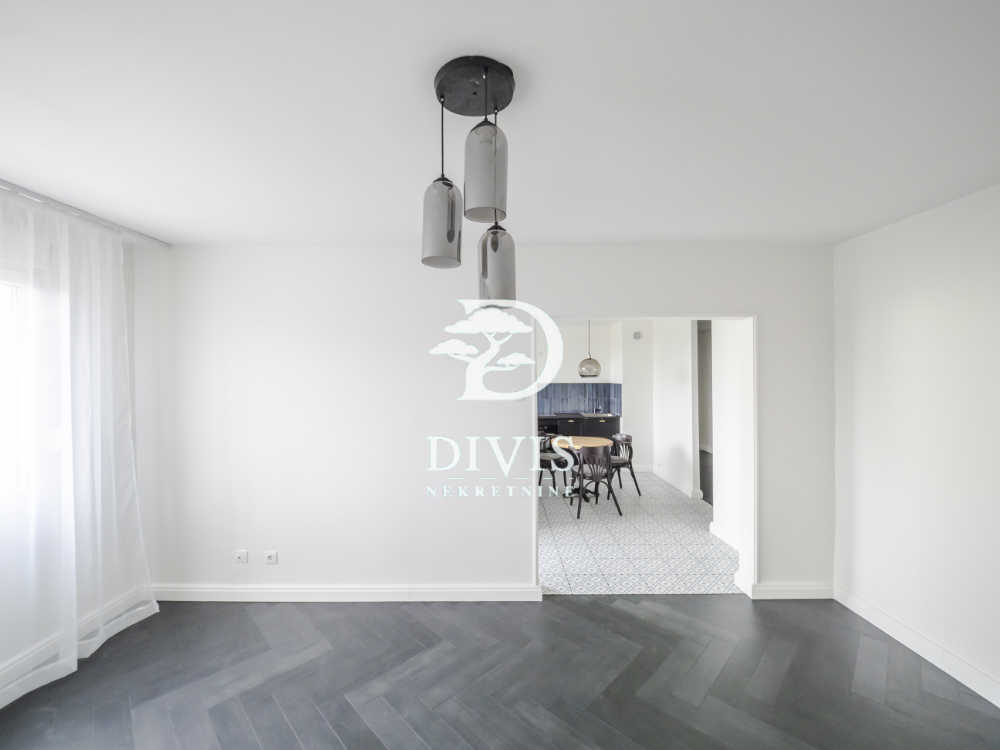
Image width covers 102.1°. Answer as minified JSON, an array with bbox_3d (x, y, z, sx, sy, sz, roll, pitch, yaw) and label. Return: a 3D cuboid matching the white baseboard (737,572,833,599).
[{"bbox_3d":[2.133,1.577,3.045,0.597,0.117,0.200,0,0,0],"label":"white baseboard"}]

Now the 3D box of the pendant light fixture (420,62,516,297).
[{"bbox_3d":[-0.104,-0.592,1.308,0.320,0.700,0.315,0,0,0],"label":"pendant light fixture"}]

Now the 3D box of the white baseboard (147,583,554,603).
[{"bbox_3d":[-1.147,1.576,2.930,2.907,0.119,0.026,0,0,0],"label":"white baseboard"}]

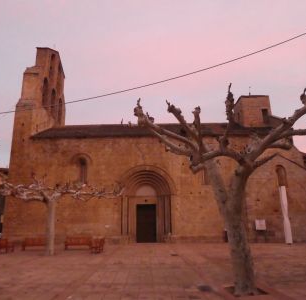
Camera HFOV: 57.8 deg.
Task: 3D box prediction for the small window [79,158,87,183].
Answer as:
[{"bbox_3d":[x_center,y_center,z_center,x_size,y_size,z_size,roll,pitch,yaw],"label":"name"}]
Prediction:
[{"bbox_3d":[-6.417,1.964,25.744,0.740,2.340,0.350,0,-15,-1],"label":"small window"}]

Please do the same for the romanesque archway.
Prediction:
[{"bbox_3d":[-0.542,4.931,25.287,4.930,6.920,0.900,0,-15,-1],"label":"romanesque archway"}]

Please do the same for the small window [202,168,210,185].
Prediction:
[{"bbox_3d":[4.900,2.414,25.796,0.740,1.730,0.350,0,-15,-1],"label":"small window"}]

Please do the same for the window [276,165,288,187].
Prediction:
[{"bbox_3d":[11.673,2.351,25.243,1.050,1.970,0.350,0,-15,-1],"label":"window"}]

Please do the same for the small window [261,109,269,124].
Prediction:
[{"bbox_3d":[12.409,-3.656,30.671,0.830,1.890,0.350,0,-15,-1],"label":"small window"}]

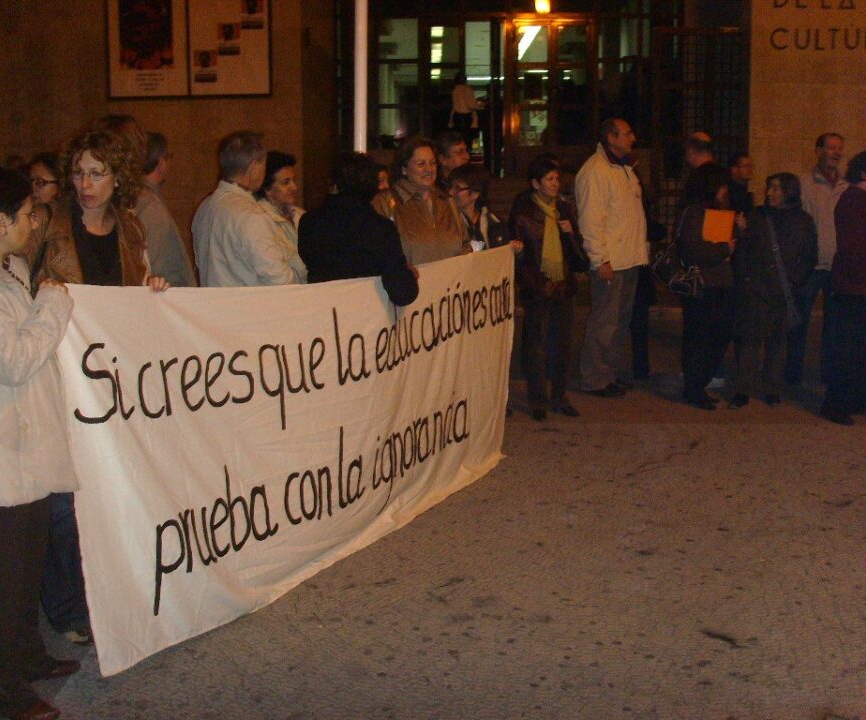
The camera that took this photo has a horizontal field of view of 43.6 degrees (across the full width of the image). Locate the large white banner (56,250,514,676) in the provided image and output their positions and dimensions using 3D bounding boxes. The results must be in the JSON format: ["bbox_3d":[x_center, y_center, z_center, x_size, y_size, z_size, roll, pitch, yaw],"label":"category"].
[{"bbox_3d":[-0.316,0.168,4.511,0.180,1.202,3.060,5,11,28],"label":"large white banner"}]

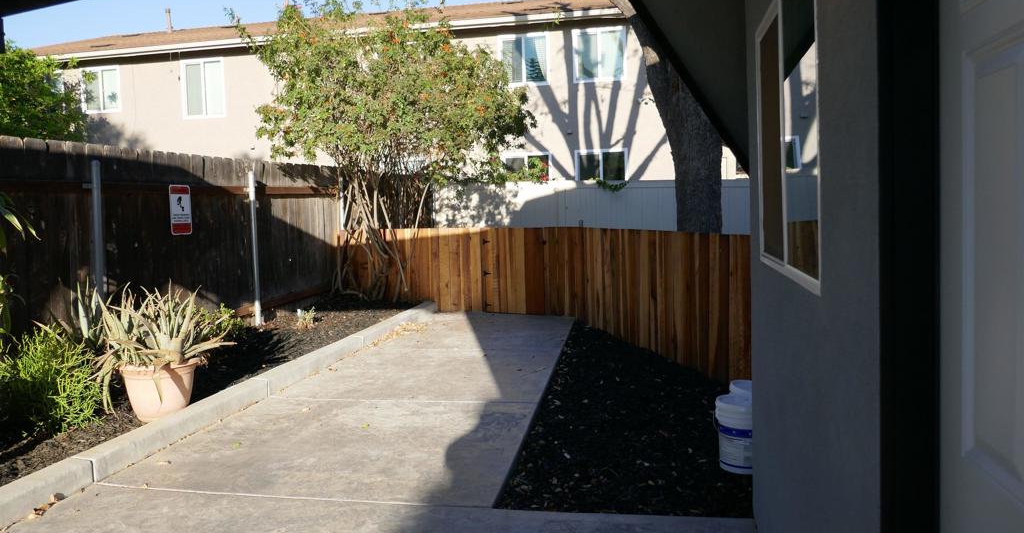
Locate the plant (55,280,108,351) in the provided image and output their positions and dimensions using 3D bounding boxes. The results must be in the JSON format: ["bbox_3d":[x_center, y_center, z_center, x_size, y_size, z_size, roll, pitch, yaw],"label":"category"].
[{"bbox_3d":[-3.006,0.440,5.079,0.402,0.669,0.402,-4,4,-31],"label":"plant"}]

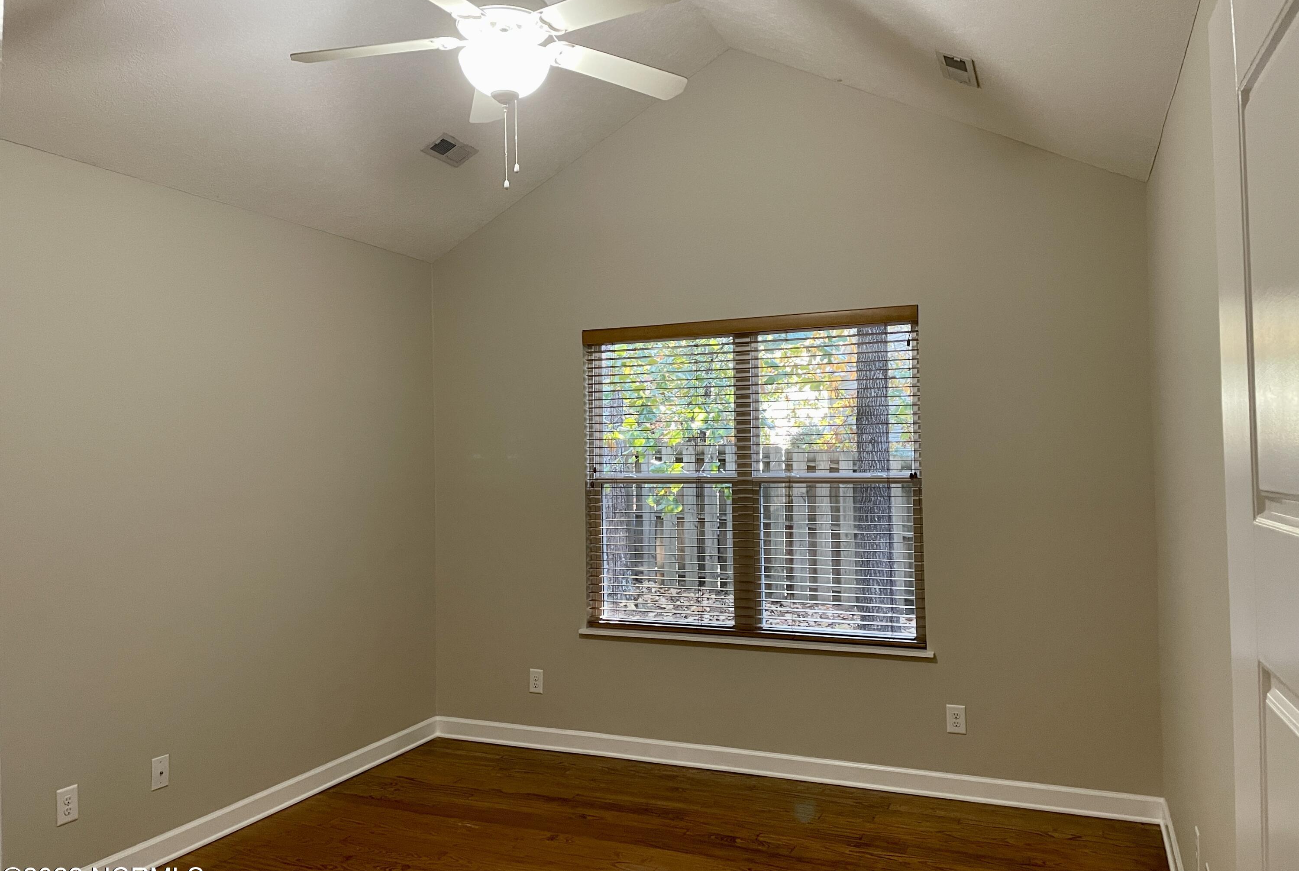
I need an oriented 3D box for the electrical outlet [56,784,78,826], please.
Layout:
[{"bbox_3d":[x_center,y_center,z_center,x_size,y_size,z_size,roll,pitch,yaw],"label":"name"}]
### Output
[{"bbox_3d":[-2.106,1.343,3.538,0.010,0.127,0.079,-1,-1,24],"label":"electrical outlet"}]

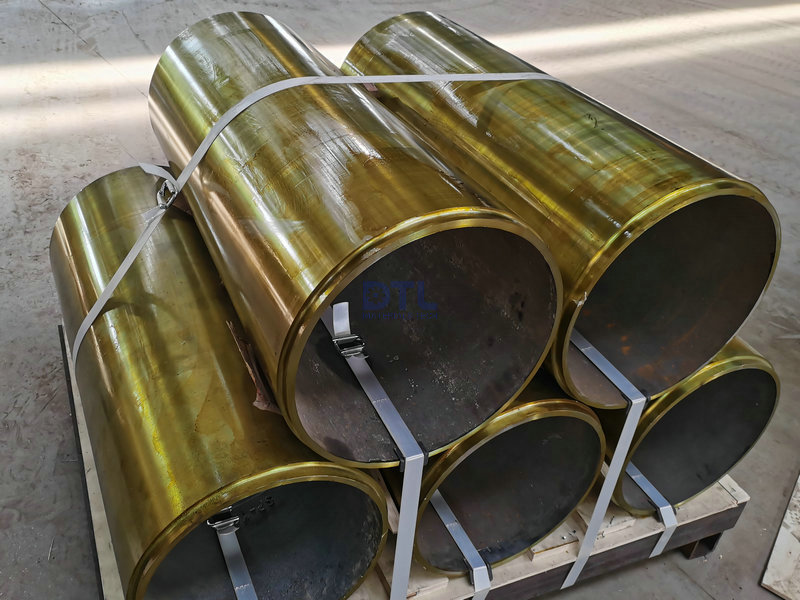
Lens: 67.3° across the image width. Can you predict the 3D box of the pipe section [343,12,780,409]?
[{"bbox_3d":[0.240,-0.285,1.371,0.460,0.460,1.040,-11,39,-21],"label":"pipe section"}]

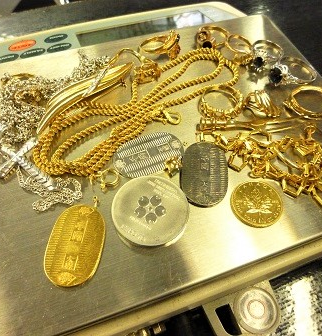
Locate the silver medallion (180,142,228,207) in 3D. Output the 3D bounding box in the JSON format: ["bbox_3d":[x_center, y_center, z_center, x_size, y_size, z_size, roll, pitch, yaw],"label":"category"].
[{"bbox_3d":[0.018,0.002,0.137,0.020,0.002,0.031,2,59,-2],"label":"silver medallion"}]

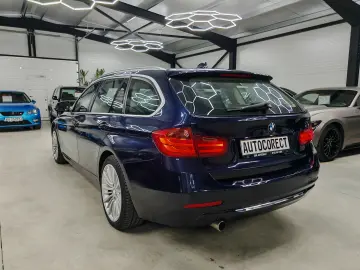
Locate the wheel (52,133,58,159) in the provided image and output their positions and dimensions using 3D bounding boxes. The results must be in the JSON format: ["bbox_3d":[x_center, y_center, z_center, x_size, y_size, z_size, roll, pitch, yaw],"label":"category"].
[{"bbox_3d":[-2.099,0.182,4.735,0.170,0.495,0.495,-4,9,-34],"label":"wheel"}]

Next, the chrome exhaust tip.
[{"bbox_3d":[0.246,0.607,1.860,0.073,0.073,0.130,-4,9,-34],"label":"chrome exhaust tip"}]

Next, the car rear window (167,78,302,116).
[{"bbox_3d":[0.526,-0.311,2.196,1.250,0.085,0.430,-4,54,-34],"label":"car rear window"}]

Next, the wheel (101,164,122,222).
[{"bbox_3d":[-0.544,0.502,2.416,0.170,0.495,0.495,-4,9,-34],"label":"wheel"}]

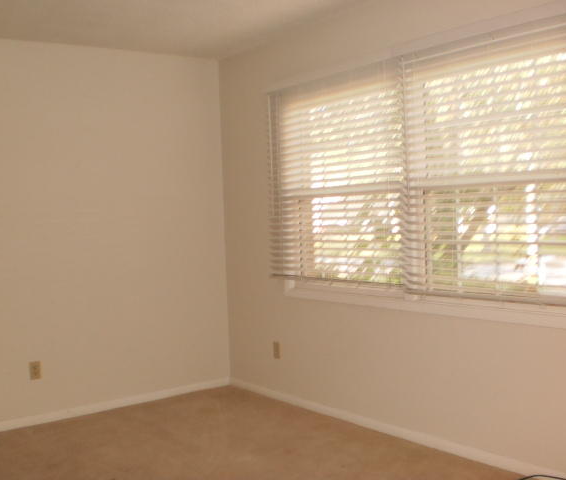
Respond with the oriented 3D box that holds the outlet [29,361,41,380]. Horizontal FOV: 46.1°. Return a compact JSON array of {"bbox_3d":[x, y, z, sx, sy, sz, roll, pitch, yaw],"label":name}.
[{"bbox_3d":[-1.532,0.809,4.120,0.072,0.115,0.012,-4,3,-38],"label":"outlet"}]

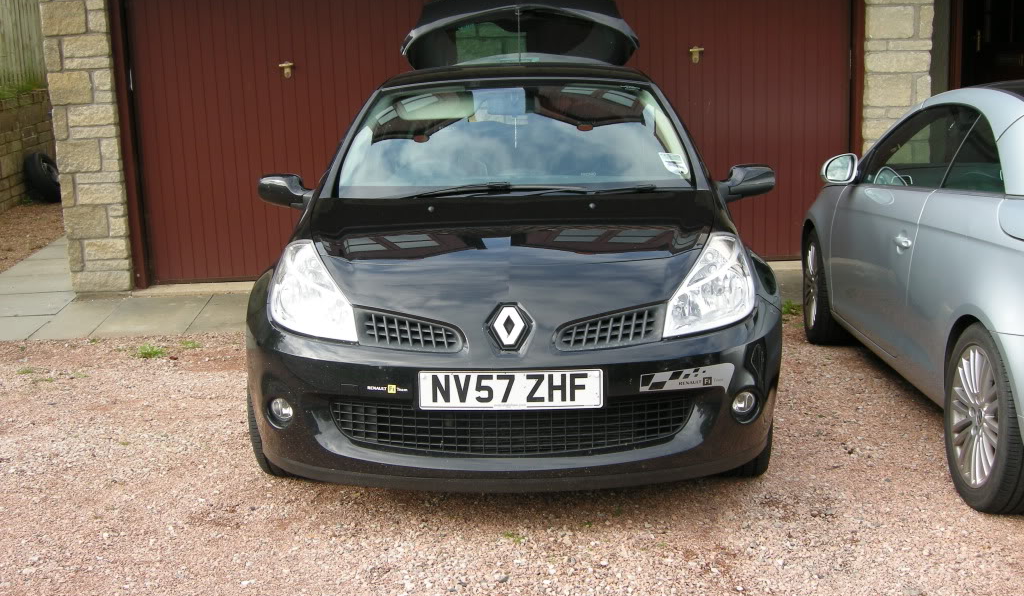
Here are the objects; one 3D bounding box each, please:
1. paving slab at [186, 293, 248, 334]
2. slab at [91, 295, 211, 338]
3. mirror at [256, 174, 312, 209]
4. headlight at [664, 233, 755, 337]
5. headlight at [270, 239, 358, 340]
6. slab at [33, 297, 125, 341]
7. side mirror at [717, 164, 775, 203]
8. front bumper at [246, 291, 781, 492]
[{"bbox_3d":[-1.720,0.110,7.790,0.580,0.050,0.900,-2,11,-1],"label":"paving slab"},{"bbox_3d":[-2.300,0.133,7.790,0.580,0.050,0.900,-2,11,-1],"label":"slab"},{"bbox_3d":[-0.887,-0.411,4.730,0.220,0.145,0.140,-1,10,1],"label":"mirror"},{"bbox_3d":[0.601,-0.050,3.726,0.302,0.238,0.420,-1,11,2],"label":"headlight"},{"bbox_3d":[-0.603,-0.022,3.730,0.310,0.270,0.460,-1,10,1],"label":"headlight"},{"bbox_3d":[-2.745,0.148,7.710,0.380,0.050,0.960,-3,14,-5],"label":"slab"},{"bbox_3d":[0.905,-0.448,4.720,0.225,0.140,0.130,-1,11,2],"label":"side mirror"},{"bbox_3d":[0.004,0.253,3.690,1.740,0.530,0.580,-1,10,1],"label":"front bumper"}]

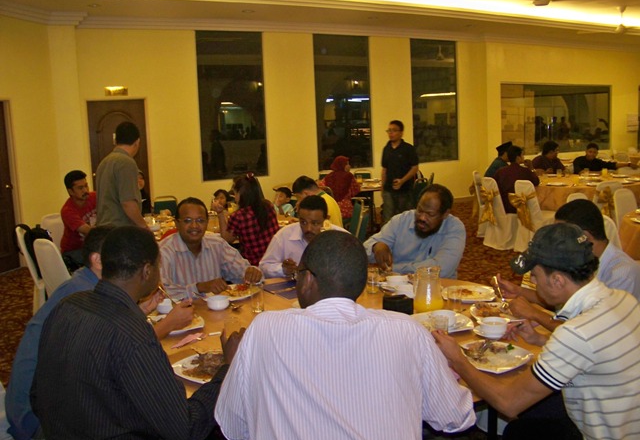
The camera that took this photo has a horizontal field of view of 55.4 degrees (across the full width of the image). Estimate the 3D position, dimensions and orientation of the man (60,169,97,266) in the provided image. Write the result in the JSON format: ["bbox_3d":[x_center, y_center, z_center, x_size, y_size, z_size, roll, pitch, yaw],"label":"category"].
[{"bbox_3d":[-1.890,0.208,5.343,0.750,1.300,0.520,2,9,30],"label":"man"}]

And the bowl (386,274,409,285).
[{"bbox_3d":[0.406,0.335,3.166,0.113,0.052,0.113,-2,8,0],"label":"bowl"}]

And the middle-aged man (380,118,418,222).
[{"bbox_3d":[0.956,-0.367,7.267,0.490,1.660,0.320,1,9,25],"label":"middle-aged man"}]

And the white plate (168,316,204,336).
[{"bbox_3d":[-0.600,0.438,2.570,0.250,0.022,0.250,-7,9,-27],"label":"white plate"}]

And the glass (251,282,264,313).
[{"bbox_3d":[-0.283,0.353,2.760,0.060,0.123,0.060,-2,8,0],"label":"glass"}]

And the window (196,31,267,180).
[{"bbox_3d":[-1.442,-1.898,10.171,1.155,2.410,0.120,-7,9,-27],"label":"window"}]

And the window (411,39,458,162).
[{"bbox_3d":[2.247,-2.312,11.873,1.150,2.380,0.100,-7,9,-28],"label":"window"}]

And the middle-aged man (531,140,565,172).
[{"bbox_3d":[3.620,-0.524,9.228,0.700,1.290,0.500,4,10,38],"label":"middle-aged man"}]

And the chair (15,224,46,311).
[{"bbox_3d":[-2.210,0.504,5.042,0.560,0.930,0.450,-6,9,-25],"label":"chair"}]

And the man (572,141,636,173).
[{"bbox_3d":[4.357,-0.564,9.391,0.920,1.260,0.650,-1,8,8],"label":"man"}]

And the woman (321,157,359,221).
[{"bbox_3d":[0.392,-0.159,7.667,0.480,1.280,0.720,4,10,36],"label":"woman"}]

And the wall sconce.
[{"bbox_3d":[-3.067,-1.943,9.237,0.334,0.134,0.100,-7,9,-27],"label":"wall sconce"}]

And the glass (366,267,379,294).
[{"bbox_3d":[0.261,0.298,2.980,0.060,0.122,0.060,-2,8,0],"label":"glass"}]

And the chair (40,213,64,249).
[{"bbox_3d":[-2.242,0.415,5.671,0.560,0.930,0.450,-1,8,9],"label":"chair"}]

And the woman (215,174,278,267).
[{"bbox_3d":[-0.582,0.260,4.819,0.500,1.240,0.680,-7,9,-30],"label":"woman"}]

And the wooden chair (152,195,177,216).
[{"bbox_3d":[-1.908,0.094,7.757,0.410,0.850,0.490,-6,9,-25],"label":"wooden chair"}]

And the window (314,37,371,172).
[{"bbox_3d":[0.444,-2.127,11.141,1.142,2.389,0.120,-7,9,-27],"label":"window"}]

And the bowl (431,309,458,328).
[{"bbox_3d":[0.484,0.394,2.370,0.100,0.052,0.100,-2,8,0],"label":"bowl"}]

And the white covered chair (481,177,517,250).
[{"bbox_3d":[2.434,-0.123,7.782,0.550,0.910,0.450,-4,8,-10],"label":"white covered chair"}]

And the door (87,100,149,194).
[{"bbox_3d":[-2.985,-0.715,9.202,0.900,2.140,0.070,-7,9,-28],"label":"door"}]

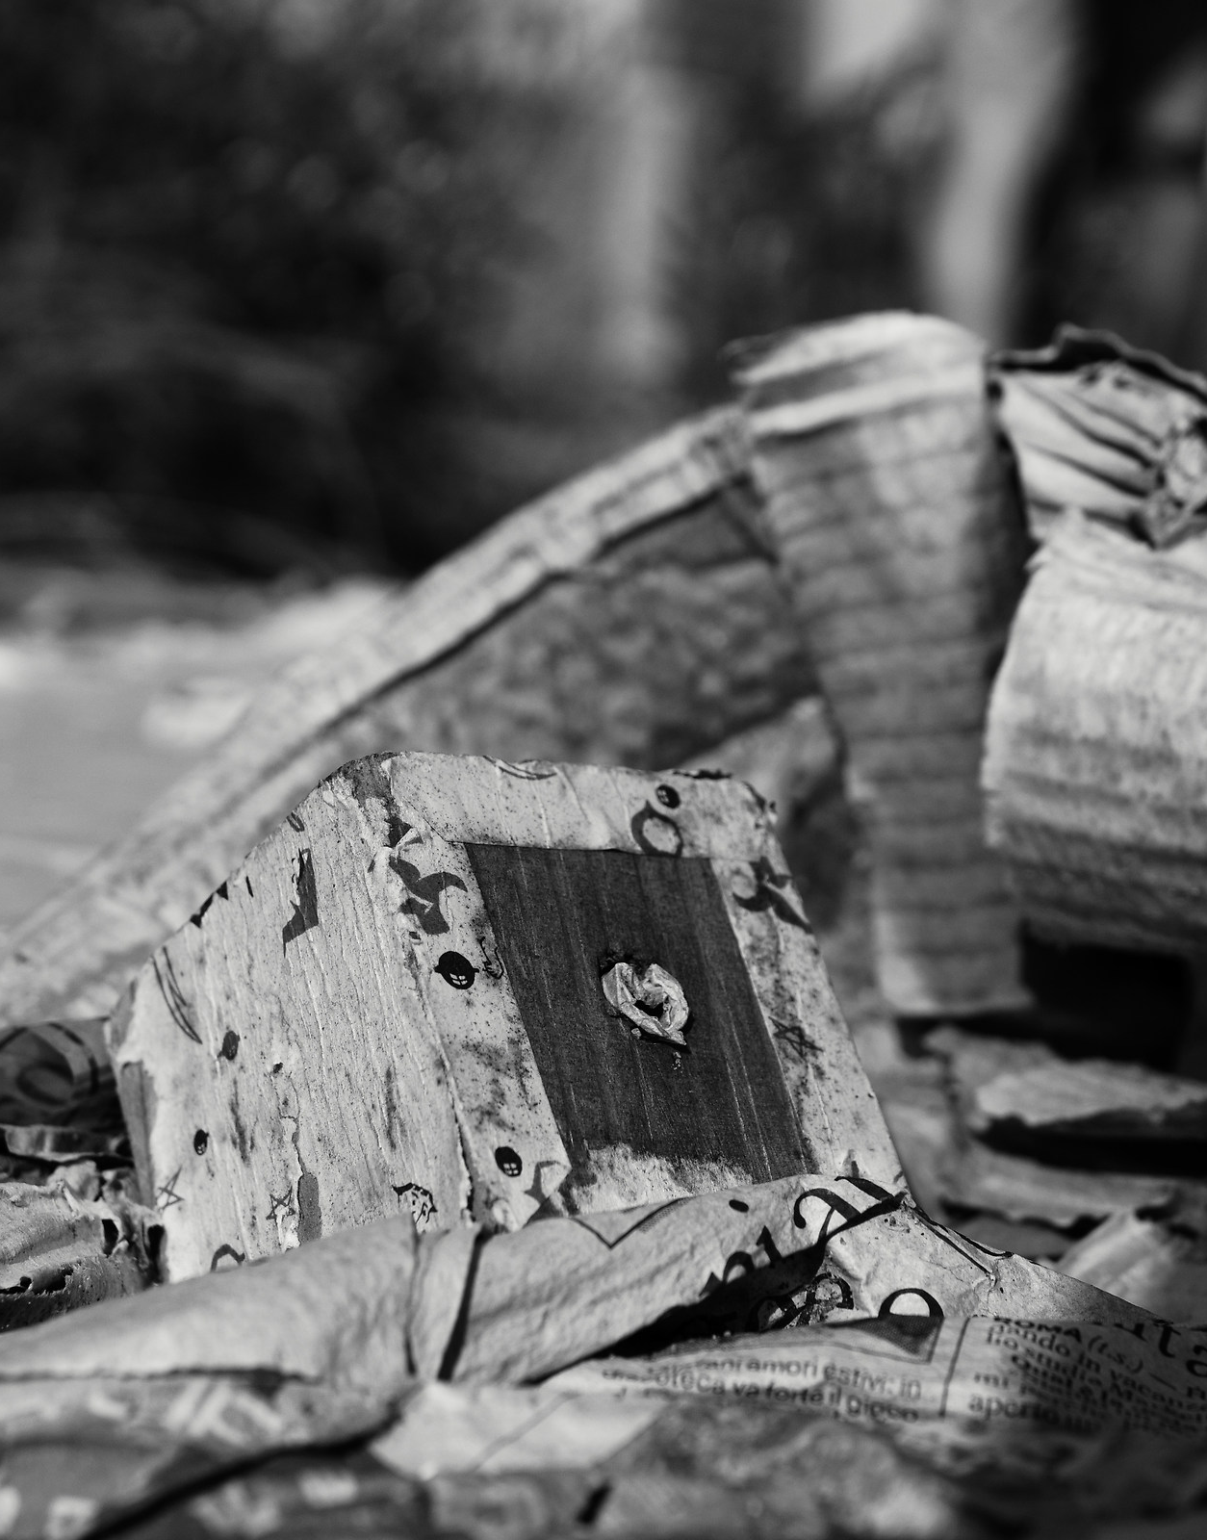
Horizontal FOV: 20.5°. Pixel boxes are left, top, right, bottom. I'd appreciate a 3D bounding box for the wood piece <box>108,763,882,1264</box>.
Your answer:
[{"bbox_3d":[-0.014,0.049,0.464,0.068,0.072,0.073,4,-30,-37],"label":"wood piece"}]

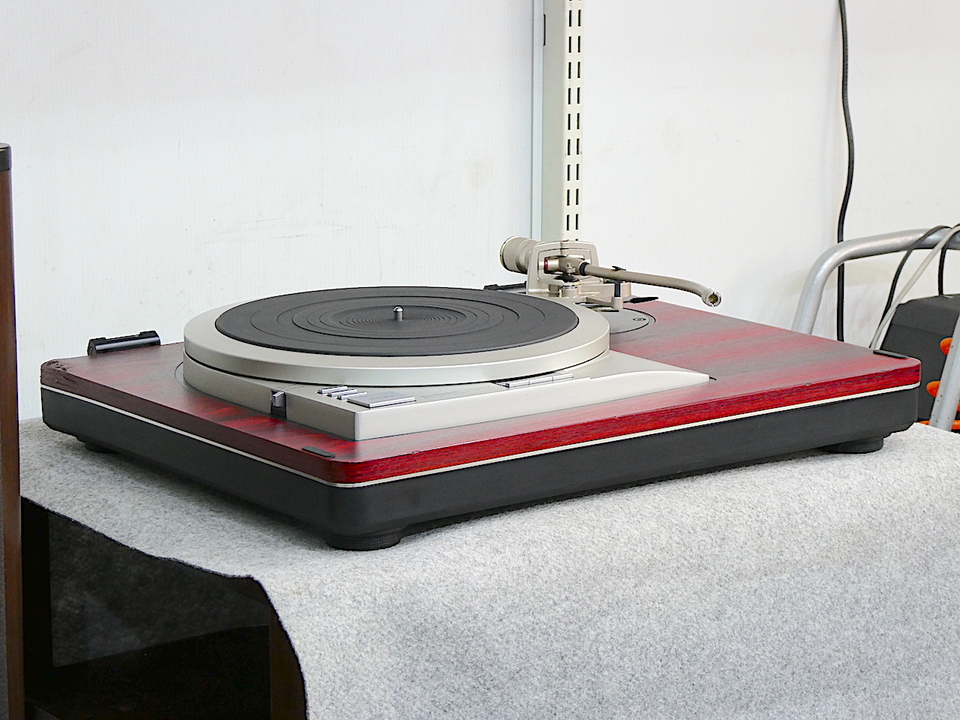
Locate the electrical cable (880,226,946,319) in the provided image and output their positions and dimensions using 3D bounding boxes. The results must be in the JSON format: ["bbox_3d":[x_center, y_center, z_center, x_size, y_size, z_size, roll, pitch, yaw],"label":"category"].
[{"bbox_3d":[0.431,-0.088,2.700,0.075,0.095,0.040,-5,12,-23],"label":"electrical cable"}]

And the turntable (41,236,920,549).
[{"bbox_3d":[0.000,0.002,2.150,0.558,0.140,0.451,-9,14,-35],"label":"turntable"}]

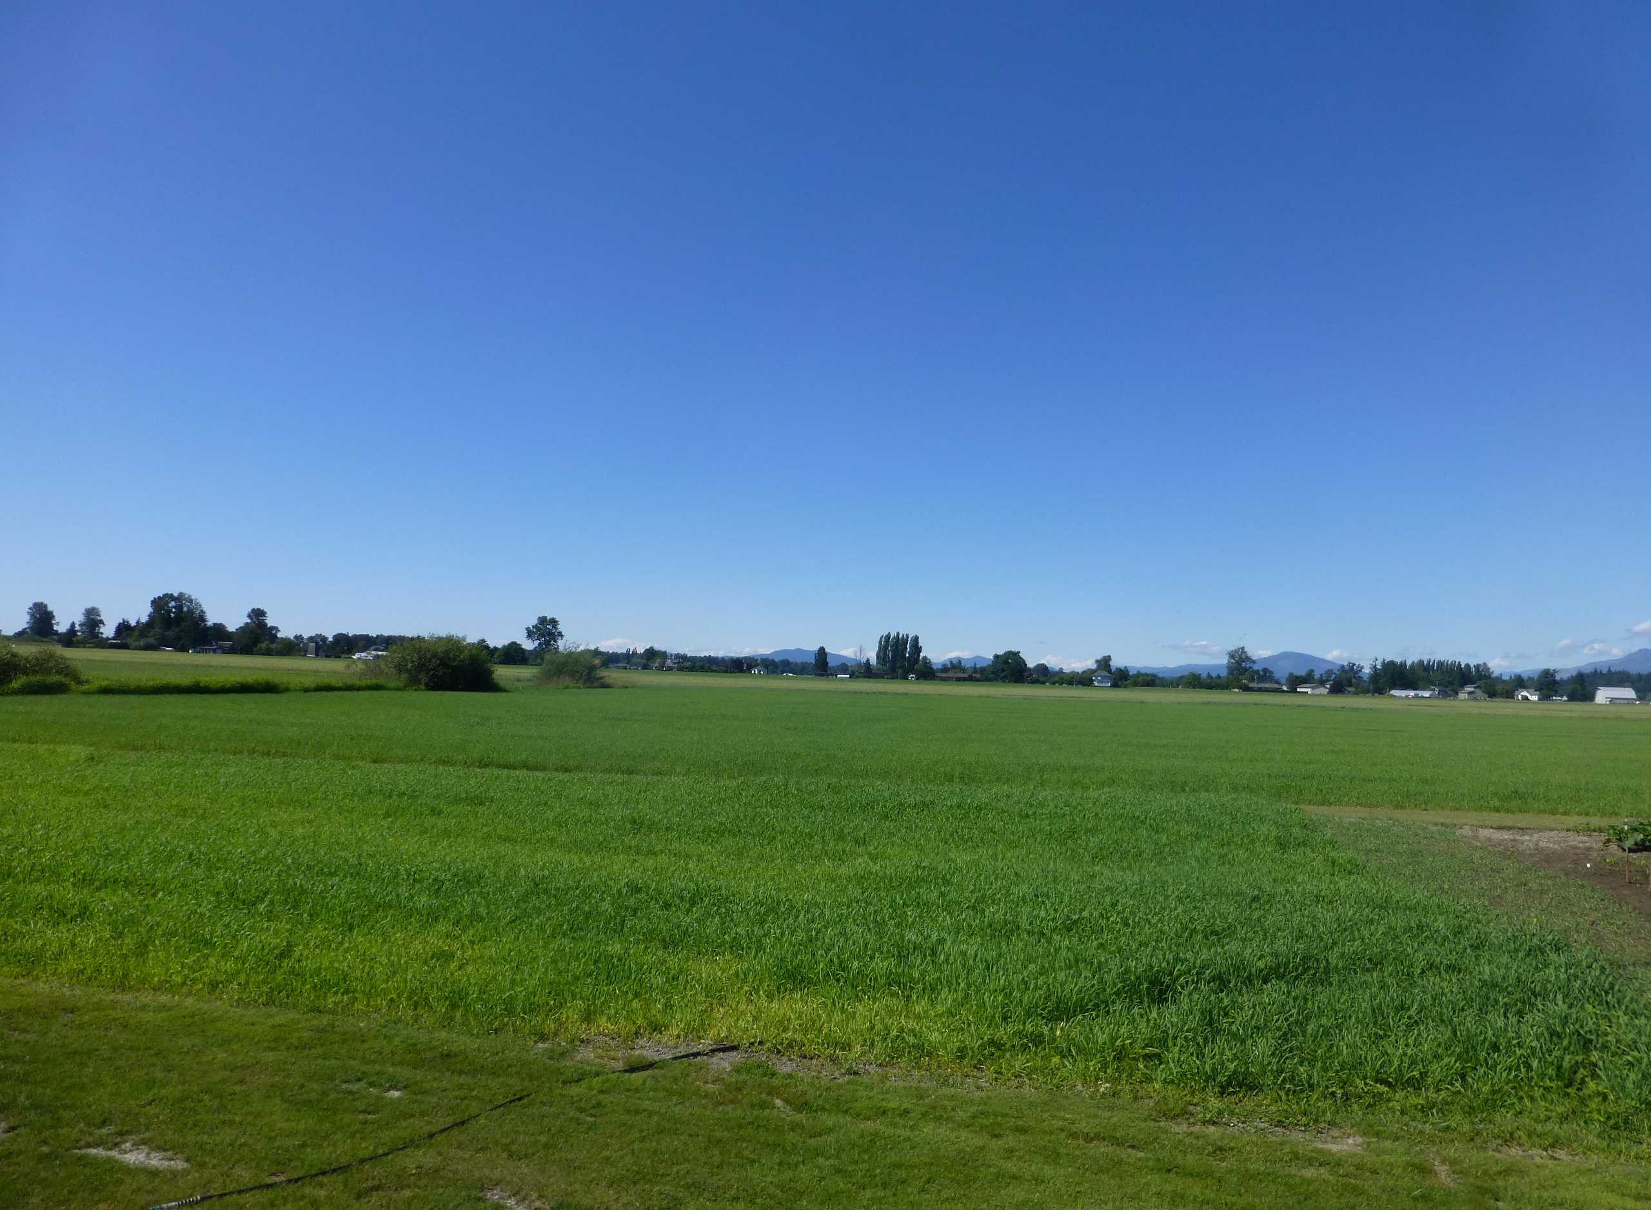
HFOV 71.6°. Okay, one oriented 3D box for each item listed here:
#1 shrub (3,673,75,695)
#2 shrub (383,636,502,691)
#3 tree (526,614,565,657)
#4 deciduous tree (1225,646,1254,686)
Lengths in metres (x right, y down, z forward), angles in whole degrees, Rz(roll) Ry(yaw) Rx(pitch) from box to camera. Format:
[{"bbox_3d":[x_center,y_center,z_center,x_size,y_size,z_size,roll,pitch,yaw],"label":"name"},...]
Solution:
[{"bbox_3d":[-24.723,2.515,36.000,1.870,0.770,1.800,4,-4,-34],"label":"shrub"},{"bbox_3d":[-18.604,2.892,55.500,5.450,2.720,4.800,3,-4,-18],"label":"shrub"},{"bbox_3d":[-95.577,11.865,390.000,11.950,16.260,12.000,3,-3,-14],"label":"tree"},{"bbox_3d":[163.014,24.211,450.000,10.490,16.480,10.000,1,-4,20],"label":"deciduous tree"}]

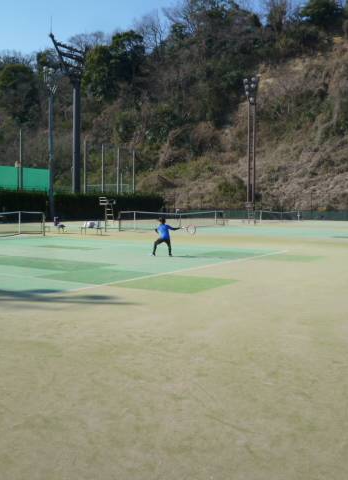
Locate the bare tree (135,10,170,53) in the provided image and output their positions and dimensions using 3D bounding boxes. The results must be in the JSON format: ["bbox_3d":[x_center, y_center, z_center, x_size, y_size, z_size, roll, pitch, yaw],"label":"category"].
[{"bbox_3d":[-5.875,-54.178,140.000,9.000,12.000,9.000,1,4,0],"label":"bare tree"}]

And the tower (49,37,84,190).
[{"bbox_3d":[-13.981,-14.821,71.063,2.200,23.200,5.000,3,4,32],"label":"tower"}]

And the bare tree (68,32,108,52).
[{"bbox_3d":[-23.121,-52.867,145.000,11.000,8.000,10.000,1,4,0],"label":"bare tree"}]

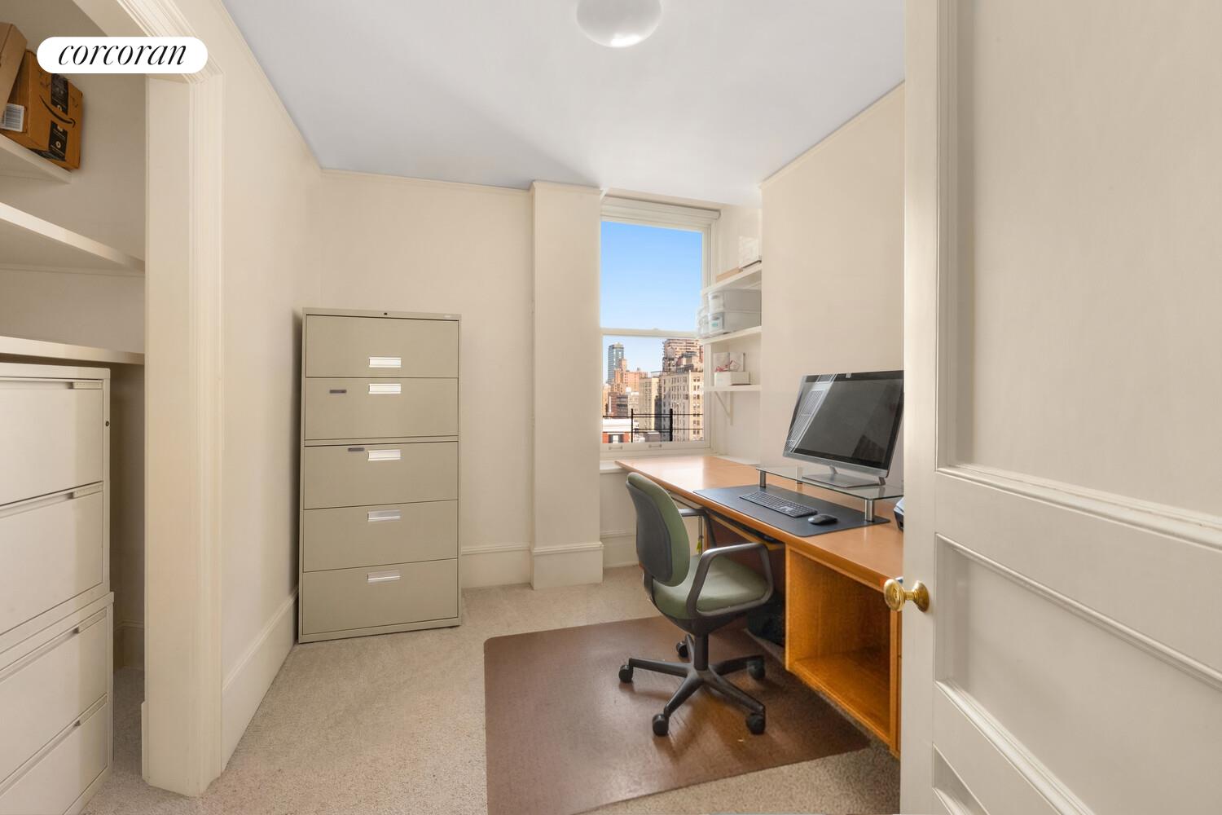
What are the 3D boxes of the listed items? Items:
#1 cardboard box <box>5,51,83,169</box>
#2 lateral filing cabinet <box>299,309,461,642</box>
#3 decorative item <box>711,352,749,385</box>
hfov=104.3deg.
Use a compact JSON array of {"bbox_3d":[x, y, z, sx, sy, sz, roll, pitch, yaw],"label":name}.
[{"bbox_3d":[-2.450,-1.210,1.945,0.285,0.345,0.280,0,1,-17],"label":"cardboard box"},{"bbox_3d":[-1.258,0.340,2.726,0.770,1.695,0.475,0,1,-16],"label":"lateral filing cabinet"},{"bbox_3d":[0.888,-0.281,3.490,0.150,0.240,0.240,0,1,-17],"label":"decorative item"}]

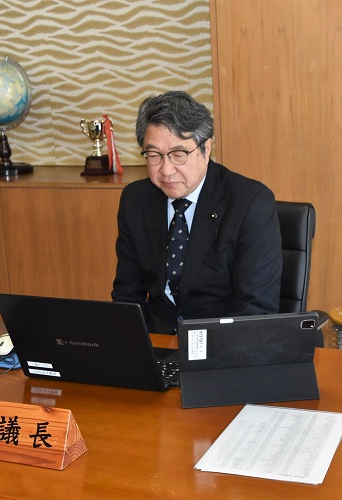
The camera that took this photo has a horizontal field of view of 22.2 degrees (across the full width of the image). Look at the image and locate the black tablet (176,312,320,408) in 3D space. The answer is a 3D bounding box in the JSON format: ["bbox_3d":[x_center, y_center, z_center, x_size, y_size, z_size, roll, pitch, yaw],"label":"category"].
[{"bbox_3d":[0.154,0.209,1.780,0.280,0.182,0.125,-3,12,-3],"label":"black tablet"}]

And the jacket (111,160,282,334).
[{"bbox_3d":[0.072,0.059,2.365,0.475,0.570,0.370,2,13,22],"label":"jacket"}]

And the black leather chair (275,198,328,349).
[{"bbox_3d":[0.128,0.377,2.615,0.600,0.970,0.640,2,13,22],"label":"black leather chair"}]

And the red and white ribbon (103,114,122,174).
[{"bbox_3d":[-0.235,-0.424,3.507,0.062,0.236,0.040,2,13,22],"label":"red and white ribbon"}]

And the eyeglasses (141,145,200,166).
[{"bbox_3d":[0.015,-0.267,2.297,0.142,0.046,0.140,3,22,25],"label":"eyeglasses"}]

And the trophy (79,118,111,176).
[{"bbox_3d":[-0.299,-0.416,3.528,0.137,0.230,0.115,-1,12,8],"label":"trophy"}]

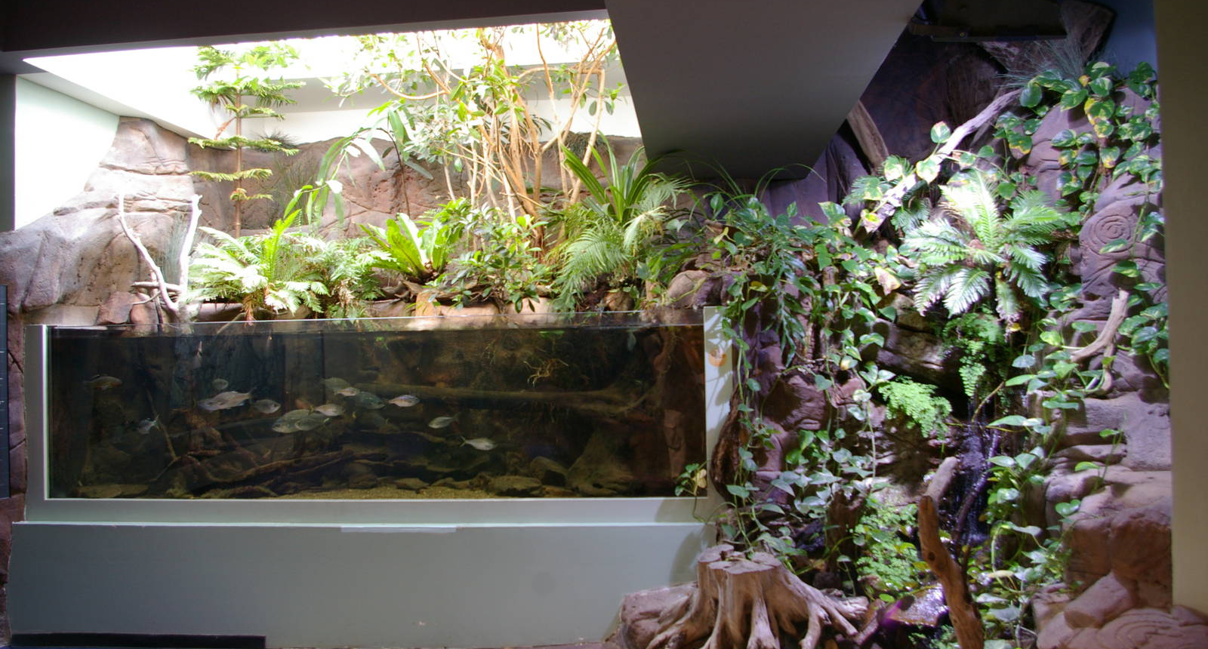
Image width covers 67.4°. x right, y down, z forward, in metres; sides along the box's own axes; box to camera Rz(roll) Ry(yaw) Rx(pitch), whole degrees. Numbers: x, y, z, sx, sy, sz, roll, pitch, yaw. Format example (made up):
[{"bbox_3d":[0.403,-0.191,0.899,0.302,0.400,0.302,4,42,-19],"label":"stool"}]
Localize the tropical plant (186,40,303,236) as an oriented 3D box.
[{"bbox_3d":[-2.420,-1.253,6.100,0.720,1.420,0.720,-1,0,4],"label":"tropical plant"}]

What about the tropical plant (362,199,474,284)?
[{"bbox_3d":[-1.181,-0.530,5.650,0.680,0.520,0.620,-1,0,4],"label":"tropical plant"}]

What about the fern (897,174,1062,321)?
[{"bbox_3d":[1.926,-0.398,4.600,0.780,0.750,0.620,-1,0,4],"label":"fern"}]

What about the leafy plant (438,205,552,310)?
[{"bbox_3d":[-0.680,-0.405,5.550,0.700,0.640,0.580,-1,0,4],"label":"leafy plant"}]

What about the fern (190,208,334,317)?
[{"bbox_3d":[-2.058,-0.360,5.400,0.820,0.640,0.720,-1,0,4],"label":"fern"}]

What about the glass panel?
[{"bbox_3d":[-1.220,0.425,4.610,3.450,0.925,0.060,-1,-1,5],"label":"glass panel"}]

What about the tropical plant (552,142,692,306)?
[{"bbox_3d":[0.105,-0.614,5.450,0.840,0.980,0.800,-1,0,4],"label":"tropical plant"}]

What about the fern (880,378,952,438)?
[{"bbox_3d":[1.602,0.427,4.650,0.360,0.300,0.280,-1,0,4],"label":"fern"}]

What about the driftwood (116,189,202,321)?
[{"bbox_3d":[-2.636,-0.407,5.350,0.480,0.770,0.360,-1,0,4],"label":"driftwood"}]

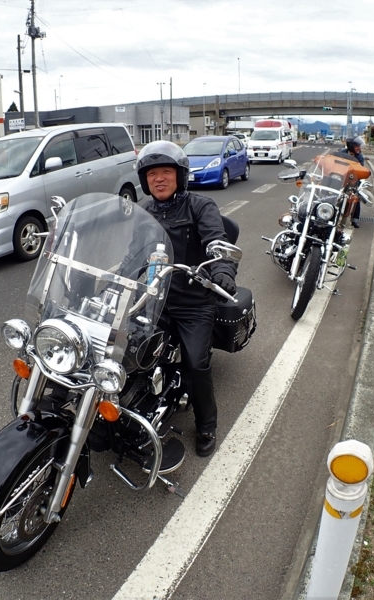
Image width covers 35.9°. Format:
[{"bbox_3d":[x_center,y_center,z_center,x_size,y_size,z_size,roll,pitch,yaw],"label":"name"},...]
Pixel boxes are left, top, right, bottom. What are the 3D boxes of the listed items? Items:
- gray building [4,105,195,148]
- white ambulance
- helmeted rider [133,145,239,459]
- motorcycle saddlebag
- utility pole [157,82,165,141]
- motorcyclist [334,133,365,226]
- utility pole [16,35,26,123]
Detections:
[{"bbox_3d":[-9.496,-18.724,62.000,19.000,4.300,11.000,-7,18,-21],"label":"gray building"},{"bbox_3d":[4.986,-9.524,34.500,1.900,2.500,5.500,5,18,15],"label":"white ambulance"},{"bbox_3d":[-0.040,-0.050,3.000,0.720,1.580,0.700,5,18,19],"label":"helmeted rider"},{"bbox_3d":[0.290,0.121,3.600,0.210,0.320,0.410,5,18,15],"label":"motorcycle saddlebag"},{"bbox_3d":[-2.596,-19.522,60.000,0.600,6.000,0.350,0,17,0],"label":"utility pole"},{"bbox_3d":[2.950,-2.100,10.300,0.580,1.630,0.500,-4,17,-8],"label":"motorcyclist"},{"bbox_3d":[-12.242,-15.145,43.000,0.500,8.800,0.400,0,17,0],"label":"utility pole"}]

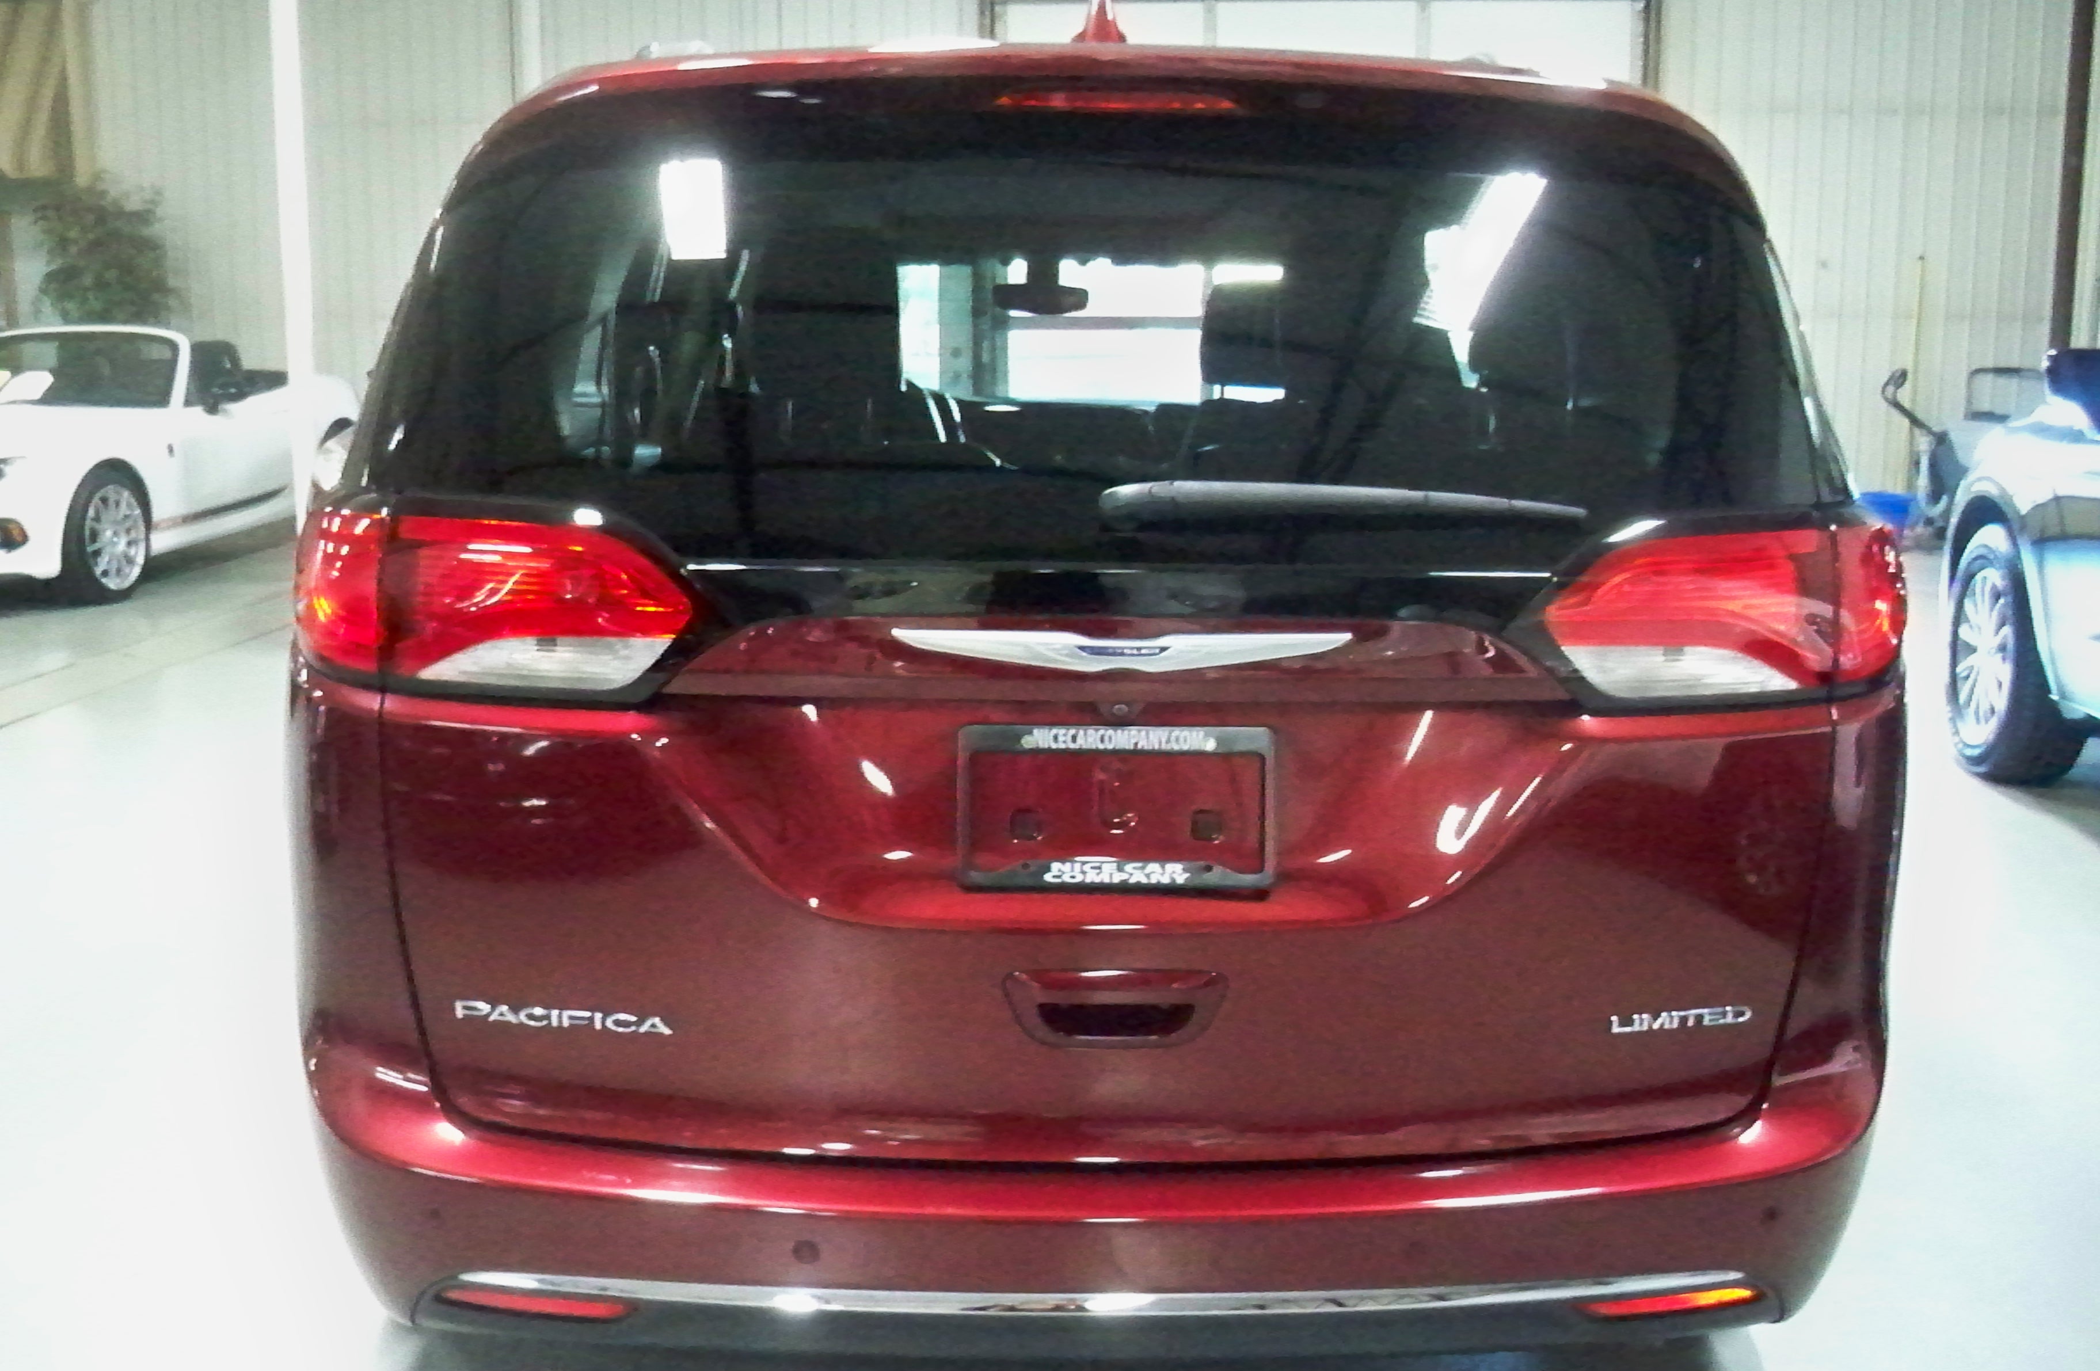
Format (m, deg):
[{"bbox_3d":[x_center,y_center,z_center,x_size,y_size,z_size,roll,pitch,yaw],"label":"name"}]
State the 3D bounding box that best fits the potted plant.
[{"bbox_3d":[-5.200,-1.761,11.756,0.830,2.000,0.830,0,10,-1],"label":"potted plant"}]

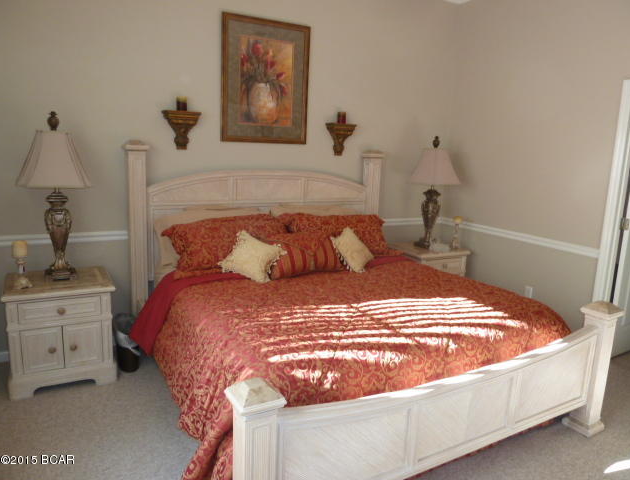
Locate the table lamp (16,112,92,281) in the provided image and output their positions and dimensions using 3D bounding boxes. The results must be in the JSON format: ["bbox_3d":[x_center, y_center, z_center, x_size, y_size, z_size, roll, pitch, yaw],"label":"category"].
[{"bbox_3d":[-1.592,-0.260,2.847,0.399,1.024,0.362,-4,12,-29],"label":"table lamp"}]

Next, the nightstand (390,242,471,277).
[{"bbox_3d":[1.085,0.396,4.604,0.610,0.625,0.540,-4,12,-29],"label":"nightstand"}]

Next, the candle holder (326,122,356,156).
[{"bbox_3d":[0.237,-0.899,4.179,0.260,0.280,0.110,-4,12,-29],"label":"candle holder"}]

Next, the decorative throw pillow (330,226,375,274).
[{"bbox_3d":[0.275,0.061,3.237,0.300,0.120,0.300,48,27,5],"label":"decorative throw pillow"}]

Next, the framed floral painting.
[{"bbox_3d":[-0.375,-1.224,3.611,0.729,0.916,0.035,-4,12,-29],"label":"framed floral painting"}]

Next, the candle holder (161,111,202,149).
[{"bbox_3d":[-0.954,-0.777,3.318,0.258,0.261,0.109,-4,12,-29],"label":"candle holder"}]

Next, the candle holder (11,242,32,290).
[{"bbox_3d":[-1.781,0.152,2.821,0.110,0.268,0.110,-4,12,-29],"label":"candle holder"}]

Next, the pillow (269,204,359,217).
[{"bbox_3d":[0.051,-0.089,4.015,0.860,0.450,0.180,-4,-10,-29],"label":"pillow"}]

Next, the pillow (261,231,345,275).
[{"bbox_3d":[-0.104,0.102,3.358,0.600,0.340,0.160,-4,-26,-29],"label":"pillow"}]

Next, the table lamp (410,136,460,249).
[{"bbox_3d":[1.097,-0.442,4.346,0.399,1.032,0.362,-4,12,-29],"label":"table lamp"}]

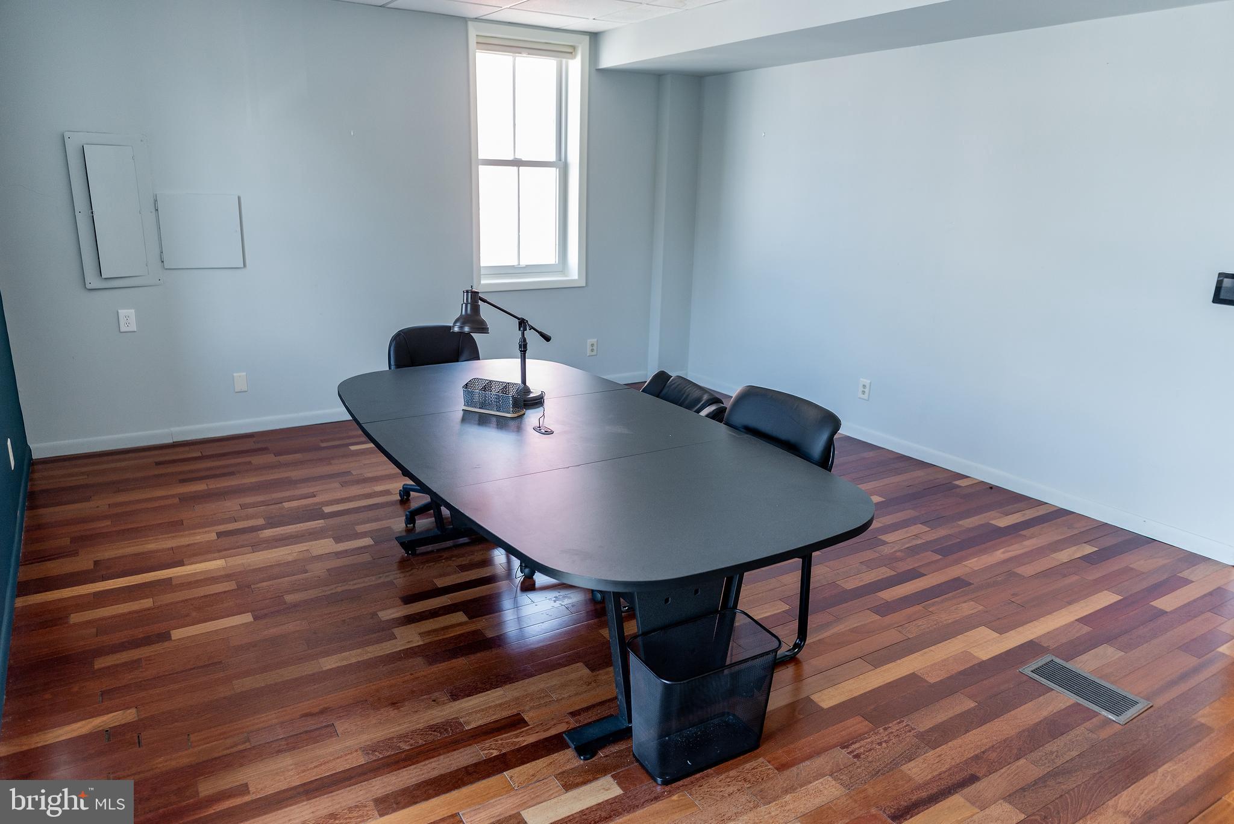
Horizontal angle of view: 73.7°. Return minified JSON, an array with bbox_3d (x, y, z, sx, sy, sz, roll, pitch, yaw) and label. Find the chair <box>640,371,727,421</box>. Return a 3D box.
[{"bbox_3d":[0.050,0.299,3.367,0.700,0.840,0.620,-8,18,-31],"label":"chair"}]

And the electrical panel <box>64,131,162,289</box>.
[{"bbox_3d":[-2.824,-1.125,4.642,0.391,0.846,0.030,-8,18,-31],"label":"electrical panel"}]

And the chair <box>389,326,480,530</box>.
[{"bbox_3d":[-0.814,0.051,4.093,0.620,0.890,0.680,-8,18,-31],"label":"chair"}]

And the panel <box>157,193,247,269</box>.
[{"bbox_3d":[-2.463,-1.068,4.898,0.438,0.429,0.030,-8,18,-31],"label":"panel"}]

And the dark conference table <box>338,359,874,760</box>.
[{"bbox_3d":[-0.235,0.410,3.127,1.174,0.742,2.437,-8,18,-31],"label":"dark conference table"}]

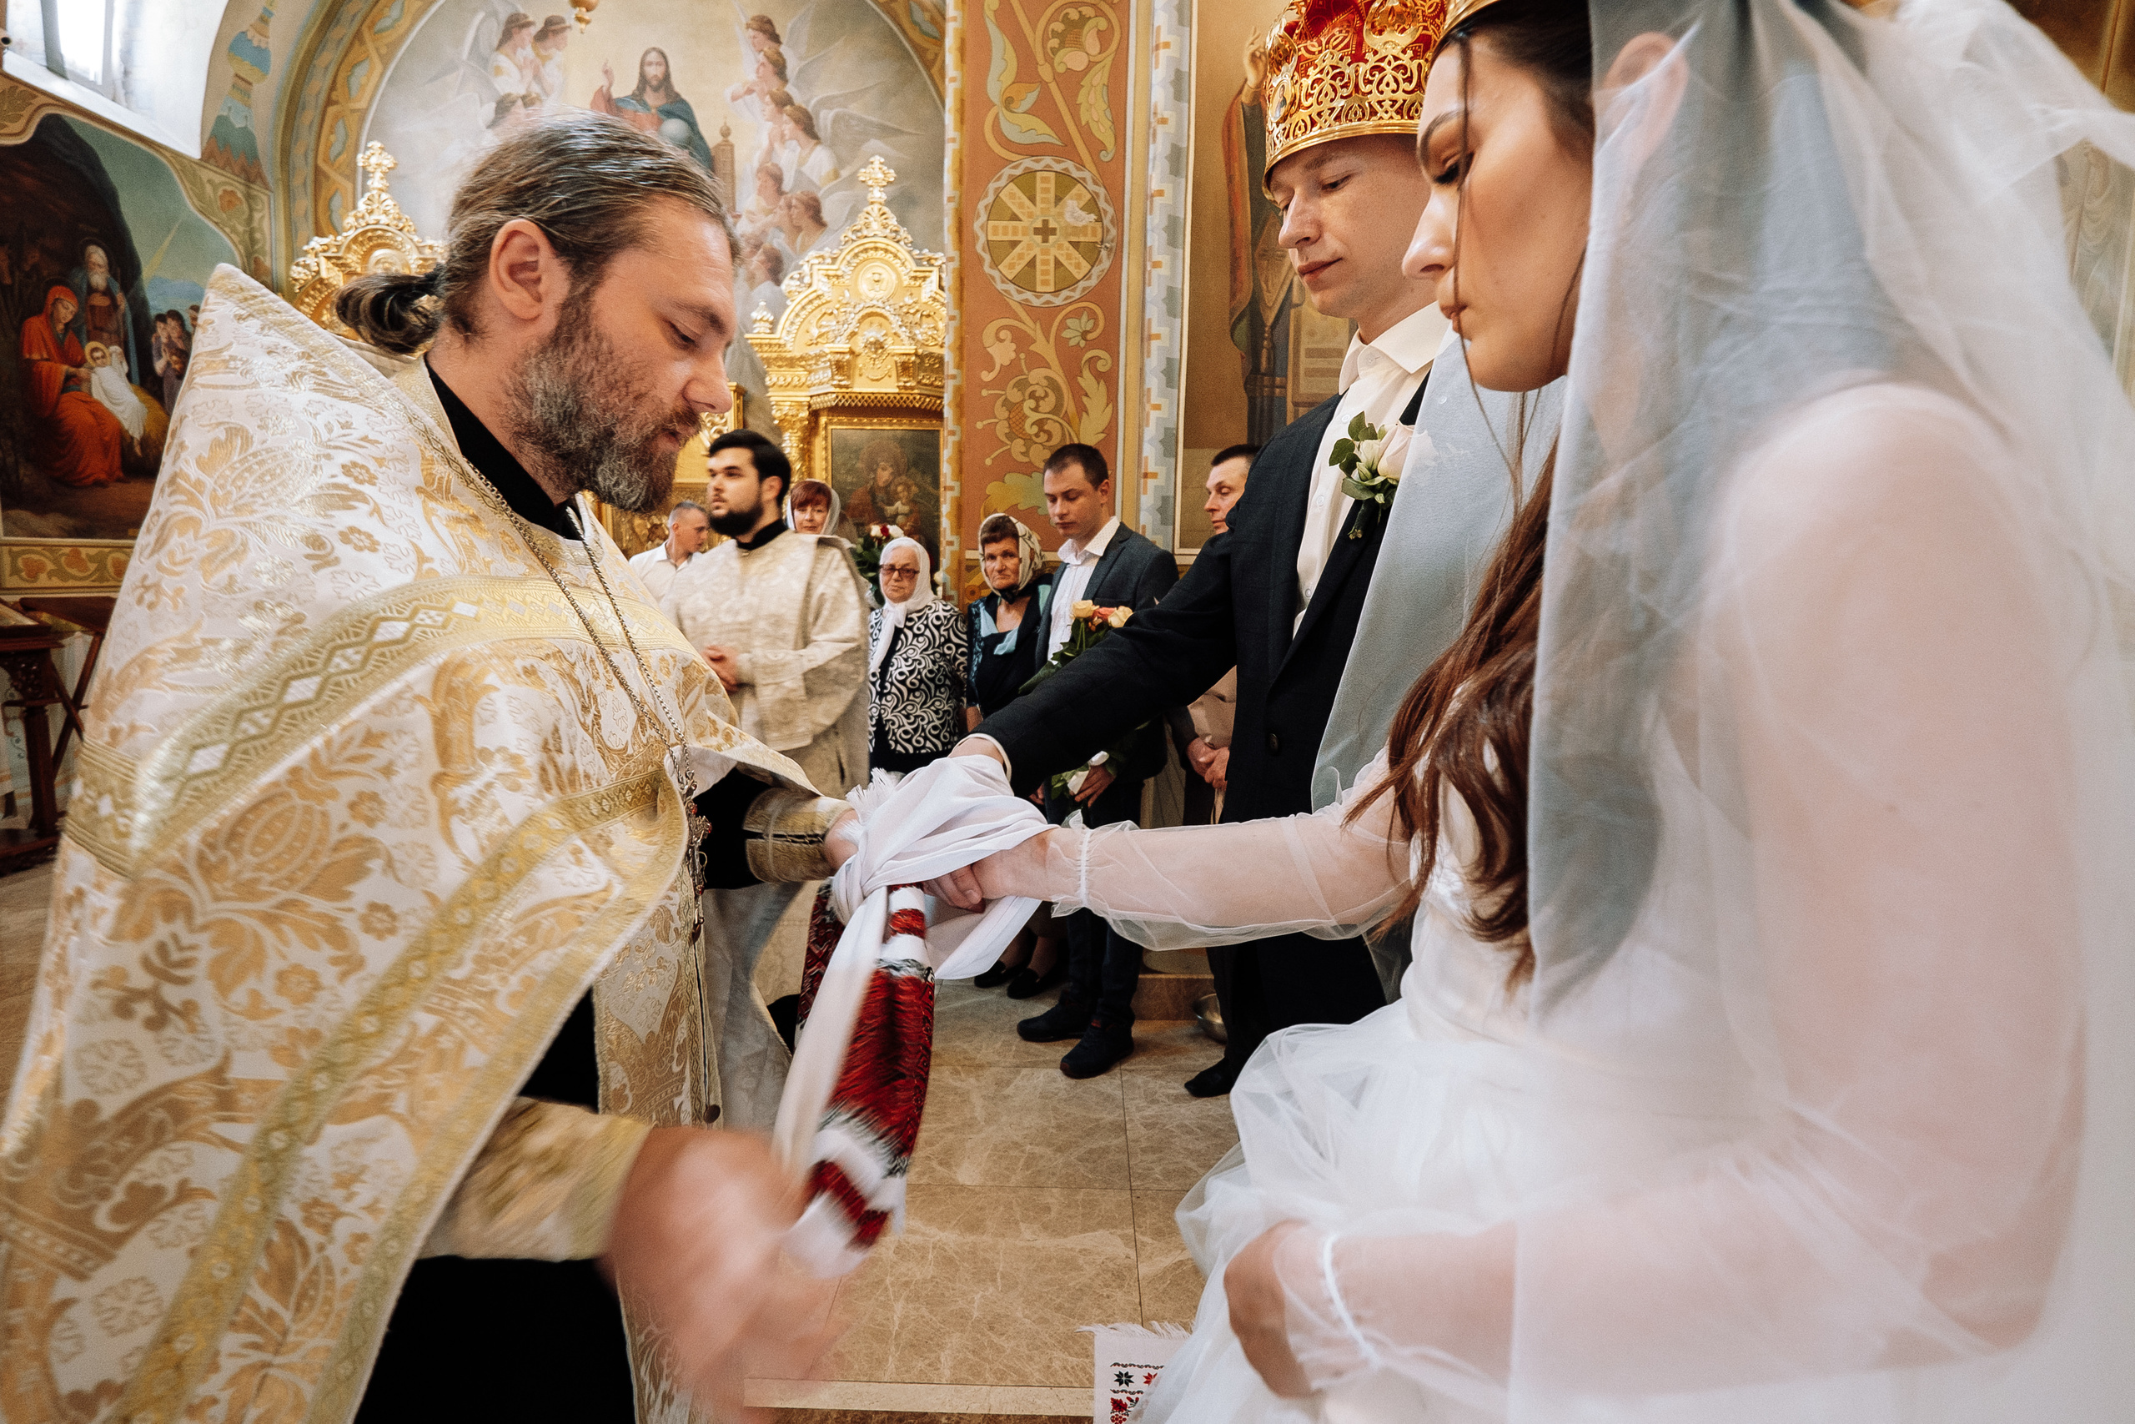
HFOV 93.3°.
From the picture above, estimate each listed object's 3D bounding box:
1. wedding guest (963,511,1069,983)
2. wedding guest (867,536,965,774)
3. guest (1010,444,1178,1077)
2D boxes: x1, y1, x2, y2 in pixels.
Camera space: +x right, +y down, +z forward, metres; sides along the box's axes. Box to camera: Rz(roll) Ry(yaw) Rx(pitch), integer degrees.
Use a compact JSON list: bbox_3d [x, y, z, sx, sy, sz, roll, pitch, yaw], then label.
[{"bbox_3d":[-0.186,0.157,3.412,0.470,1.610,0.320,7,11,33],"label":"wedding guest"},{"bbox_3d":[-0.595,0.119,3.822,0.510,1.536,0.340,8,11,34],"label":"wedding guest"},{"bbox_3d":[0.065,0.143,2.963,0.360,1.794,0.510,-8,13,-43],"label":"guest"}]

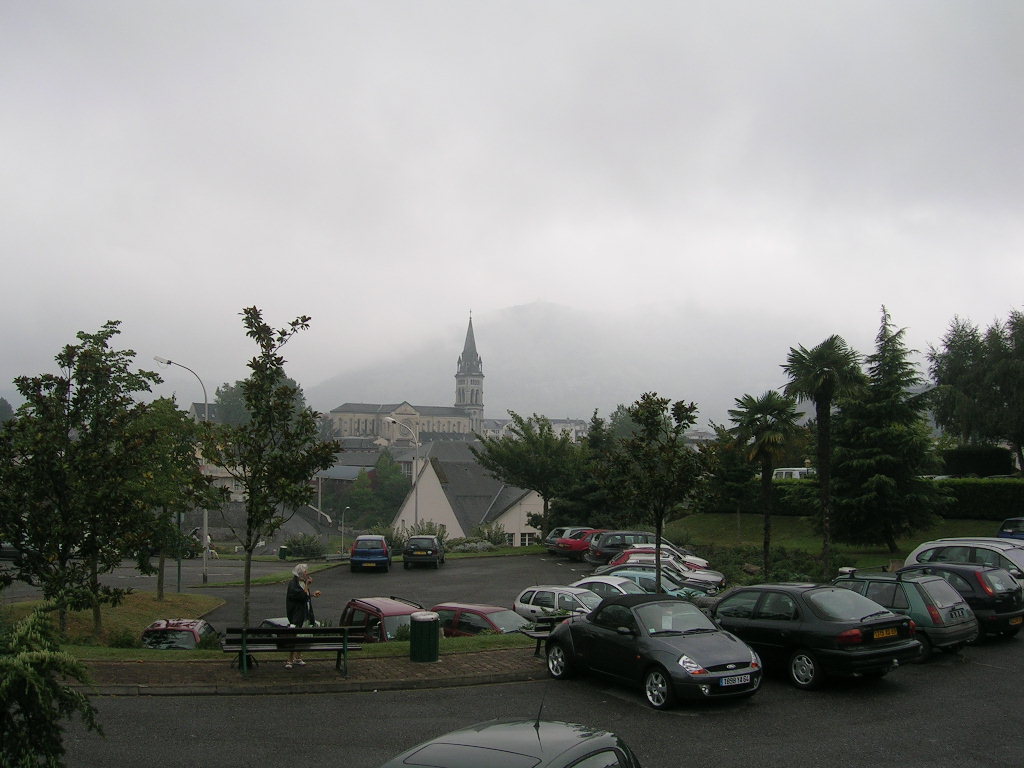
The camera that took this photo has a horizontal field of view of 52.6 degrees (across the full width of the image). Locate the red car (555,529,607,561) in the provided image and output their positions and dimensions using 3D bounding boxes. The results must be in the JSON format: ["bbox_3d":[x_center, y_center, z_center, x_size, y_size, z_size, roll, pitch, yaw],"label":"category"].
[{"bbox_3d":[4.014,7.911,51.050,1.700,1.400,4.200,-4,-6,42],"label":"red car"}]

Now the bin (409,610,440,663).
[{"bbox_3d":[-1.446,4.259,17.367,0.470,0.770,0.470,0,-3,0],"label":"bin"}]

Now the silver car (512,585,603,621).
[{"bbox_3d":[2.060,6.699,30.600,3.730,1.420,1.620,-1,-3,25],"label":"silver car"}]

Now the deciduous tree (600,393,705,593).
[{"bbox_3d":[2.830,2.500,20.800,2.100,4.600,2.100,0,-3,0],"label":"deciduous tree"}]

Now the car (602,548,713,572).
[{"bbox_3d":[5.698,7.092,40.050,3.900,1.400,1.660,0,-4,2],"label":"car"}]

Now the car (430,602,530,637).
[{"bbox_3d":[-0.430,6.540,27.500,3.700,1.400,1.620,-1,-3,30],"label":"car"}]

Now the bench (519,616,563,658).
[{"bbox_3d":[1.173,4.183,17.618,2.100,0.800,0.620,2,-3,-33],"label":"bench"}]

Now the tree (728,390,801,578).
[{"bbox_3d":[7.243,2.955,29.700,2.050,5.536,2.050,0,-3,0],"label":"tree"}]

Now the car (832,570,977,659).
[{"bbox_3d":[6.477,4.166,19.094,1.590,1.430,3.620,3,-6,-41],"label":"car"}]

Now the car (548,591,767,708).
[{"bbox_3d":[2.065,3.911,15.608,1.680,1.330,3.650,2,-5,-31],"label":"car"}]

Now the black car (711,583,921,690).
[{"bbox_3d":[4.280,3.803,16.877,1.750,1.420,4.550,2,-3,-29],"label":"black car"}]

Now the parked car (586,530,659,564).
[{"bbox_3d":[5.675,7.538,47.257,4.400,1.580,1.740,2,-4,-22],"label":"parked car"}]

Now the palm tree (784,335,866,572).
[{"bbox_3d":[7.820,1.780,26.000,2.100,6.000,2.100,0,-3,0],"label":"palm tree"}]

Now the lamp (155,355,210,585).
[{"bbox_3d":[-13.087,3.366,41.000,2.150,9.068,0.350,0,-3,0],"label":"lamp"}]

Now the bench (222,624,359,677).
[{"bbox_3d":[-3.496,4.278,16.718,2.200,0.800,0.620,1,-3,-9],"label":"bench"}]

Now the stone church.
[{"bbox_3d":[-43.000,-1.000,440.000,63.000,58.000,25.000,2,-3,-36],"label":"stone church"}]

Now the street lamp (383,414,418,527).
[{"bbox_3d":[-6.884,6.292,64.500,2.000,8.534,0.350,0,-3,0],"label":"street lamp"}]

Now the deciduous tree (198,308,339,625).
[{"bbox_3d":[-4.374,1.689,18.600,2.350,5.963,2.300,0,-3,0],"label":"deciduous tree"}]

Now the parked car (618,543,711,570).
[{"bbox_3d":[6.370,7.464,43.500,3.850,1.400,1.650,0,-3,5],"label":"parked car"}]

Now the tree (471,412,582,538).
[{"bbox_3d":[0.868,5.266,58.000,6.200,7.338,6.000,0,-3,0],"label":"tree"}]

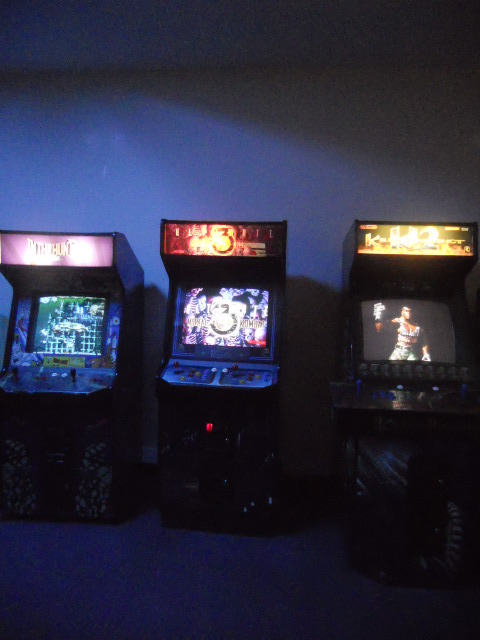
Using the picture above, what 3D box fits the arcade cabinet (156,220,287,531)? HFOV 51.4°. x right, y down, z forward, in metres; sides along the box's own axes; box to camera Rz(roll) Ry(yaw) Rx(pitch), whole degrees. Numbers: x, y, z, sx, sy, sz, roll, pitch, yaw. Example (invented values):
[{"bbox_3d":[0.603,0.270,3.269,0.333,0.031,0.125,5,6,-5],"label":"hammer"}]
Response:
[{"bbox_3d":[-0.082,0.307,3.054,0.670,1.754,0.840,2,7,4],"label":"arcade cabinet"}]

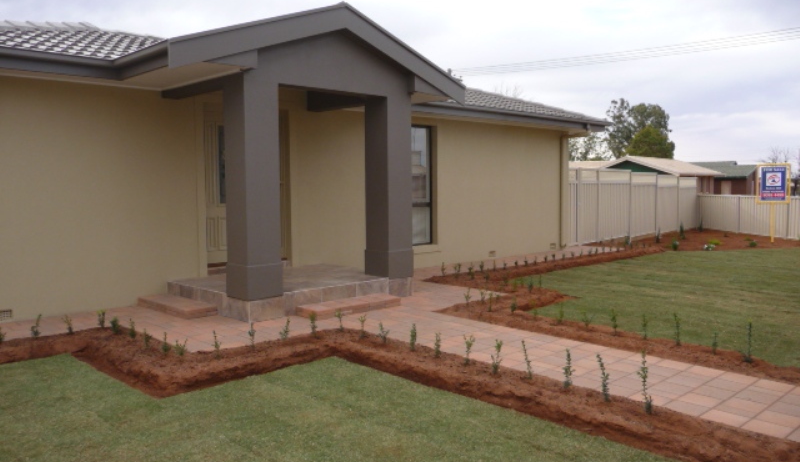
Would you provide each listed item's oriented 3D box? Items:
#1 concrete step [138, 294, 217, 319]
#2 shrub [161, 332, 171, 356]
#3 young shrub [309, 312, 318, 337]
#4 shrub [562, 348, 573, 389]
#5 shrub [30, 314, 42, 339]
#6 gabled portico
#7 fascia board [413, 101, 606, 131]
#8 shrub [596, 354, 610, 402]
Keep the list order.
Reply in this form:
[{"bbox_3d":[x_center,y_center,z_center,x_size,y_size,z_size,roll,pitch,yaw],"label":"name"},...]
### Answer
[{"bbox_3d":[-2.606,0.869,7.519,0.363,0.083,1.338,-4,5,-44],"label":"concrete step"},{"bbox_3d":[-1.969,0.939,5.426,0.080,0.187,0.080,-4,5,-44],"label":"shrub"},{"bbox_3d":[-0.801,0.869,6.014,0.088,0.235,0.088,0,3,0],"label":"young shrub"},{"bbox_3d":[1.136,0.935,4.385,0.075,0.268,0.075,-4,5,-44],"label":"shrub"},{"bbox_3d":[-3.416,0.892,6.073,0.103,0.228,0.103,-4,5,-44],"label":"shrub"},{"bbox_3d":[-1.338,-0.860,8.092,4.156,3.443,2.152,-4,5,-44],"label":"gabled portico"},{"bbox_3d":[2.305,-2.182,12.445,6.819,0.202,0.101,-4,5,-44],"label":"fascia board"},{"bbox_3d":[1.306,0.933,4.127,0.089,0.301,0.089,-4,5,-44],"label":"shrub"}]

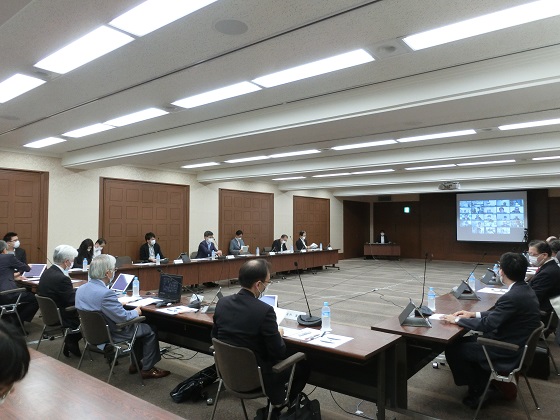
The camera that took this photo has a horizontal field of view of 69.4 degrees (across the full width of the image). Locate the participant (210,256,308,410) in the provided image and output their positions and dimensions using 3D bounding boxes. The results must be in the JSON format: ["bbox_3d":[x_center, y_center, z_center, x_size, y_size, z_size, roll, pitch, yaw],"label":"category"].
[{"bbox_3d":[-0.089,0.995,2.879,0.480,1.280,0.820,-2,-3,37],"label":"participant"}]

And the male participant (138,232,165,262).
[{"bbox_3d":[-2.748,1.156,8.808,0.780,1.320,0.550,-1,-2,33],"label":"male participant"}]

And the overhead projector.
[{"bbox_3d":[4.756,-0.670,11.346,0.480,0.200,0.400,-2,-3,37],"label":"overhead projector"}]

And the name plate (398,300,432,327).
[{"bbox_3d":[1.125,0.870,3.386,0.220,0.160,0.260,0,-2,10],"label":"name plate"}]

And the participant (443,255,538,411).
[{"bbox_3d":[1.763,1.010,3.414,0.780,1.300,0.500,-2,-3,37],"label":"participant"}]

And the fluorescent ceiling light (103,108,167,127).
[{"bbox_3d":[-1.915,-1.232,5.311,1.158,0.070,0.233,-1,-2,38],"label":"fluorescent ceiling light"}]

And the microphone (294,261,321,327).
[{"bbox_3d":[0.200,0.688,3.325,0.180,0.510,0.260,-2,-3,37],"label":"microphone"}]

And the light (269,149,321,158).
[{"bbox_3d":[0.283,-1.135,8.188,1.210,0.060,0.255,-2,-3,37],"label":"light"}]

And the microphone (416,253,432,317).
[{"bbox_3d":[1.350,0.688,3.775,0.190,0.550,0.180,-2,-3,37],"label":"microphone"}]

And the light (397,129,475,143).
[{"bbox_3d":[2.408,-1.170,6.279,1.158,0.070,0.233,-1,-2,38],"label":"light"}]

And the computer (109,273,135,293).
[{"bbox_3d":[-1.953,0.914,5.085,0.320,0.215,0.020,4,-36,41],"label":"computer"}]

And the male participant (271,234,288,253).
[{"bbox_3d":[0.140,1.347,12.503,0.780,1.220,0.550,-1,-2,38],"label":"male participant"}]

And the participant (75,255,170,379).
[{"bbox_3d":[-1.387,1.031,3.714,0.500,1.270,0.860,-1,-3,31],"label":"participant"}]

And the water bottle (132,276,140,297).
[{"bbox_3d":[-1.690,0.897,4.750,0.066,0.220,0.066,-1,-2,38],"label":"water bottle"}]

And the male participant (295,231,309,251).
[{"bbox_3d":[0.828,1.336,13.397,0.780,1.310,0.550,0,-2,18],"label":"male participant"}]

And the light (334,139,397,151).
[{"bbox_3d":[1.509,-1.169,7.277,1.210,0.060,0.255,-2,-3,37],"label":"light"}]

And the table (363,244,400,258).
[{"bbox_3d":[4.372,1.792,17.250,1.520,0.700,0.620,0,-2,15],"label":"table"}]

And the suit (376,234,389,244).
[{"bbox_3d":[4.572,1.404,17.900,0.530,0.660,0.420,0,-2,15],"label":"suit"}]

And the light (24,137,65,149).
[{"bbox_3d":[-4.151,-1.185,7.126,1.210,0.060,0.255,-2,-3,37],"label":"light"}]

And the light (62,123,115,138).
[{"bbox_3d":[-2.950,-1.220,6.209,1.210,0.060,0.255,-2,-3,37],"label":"light"}]

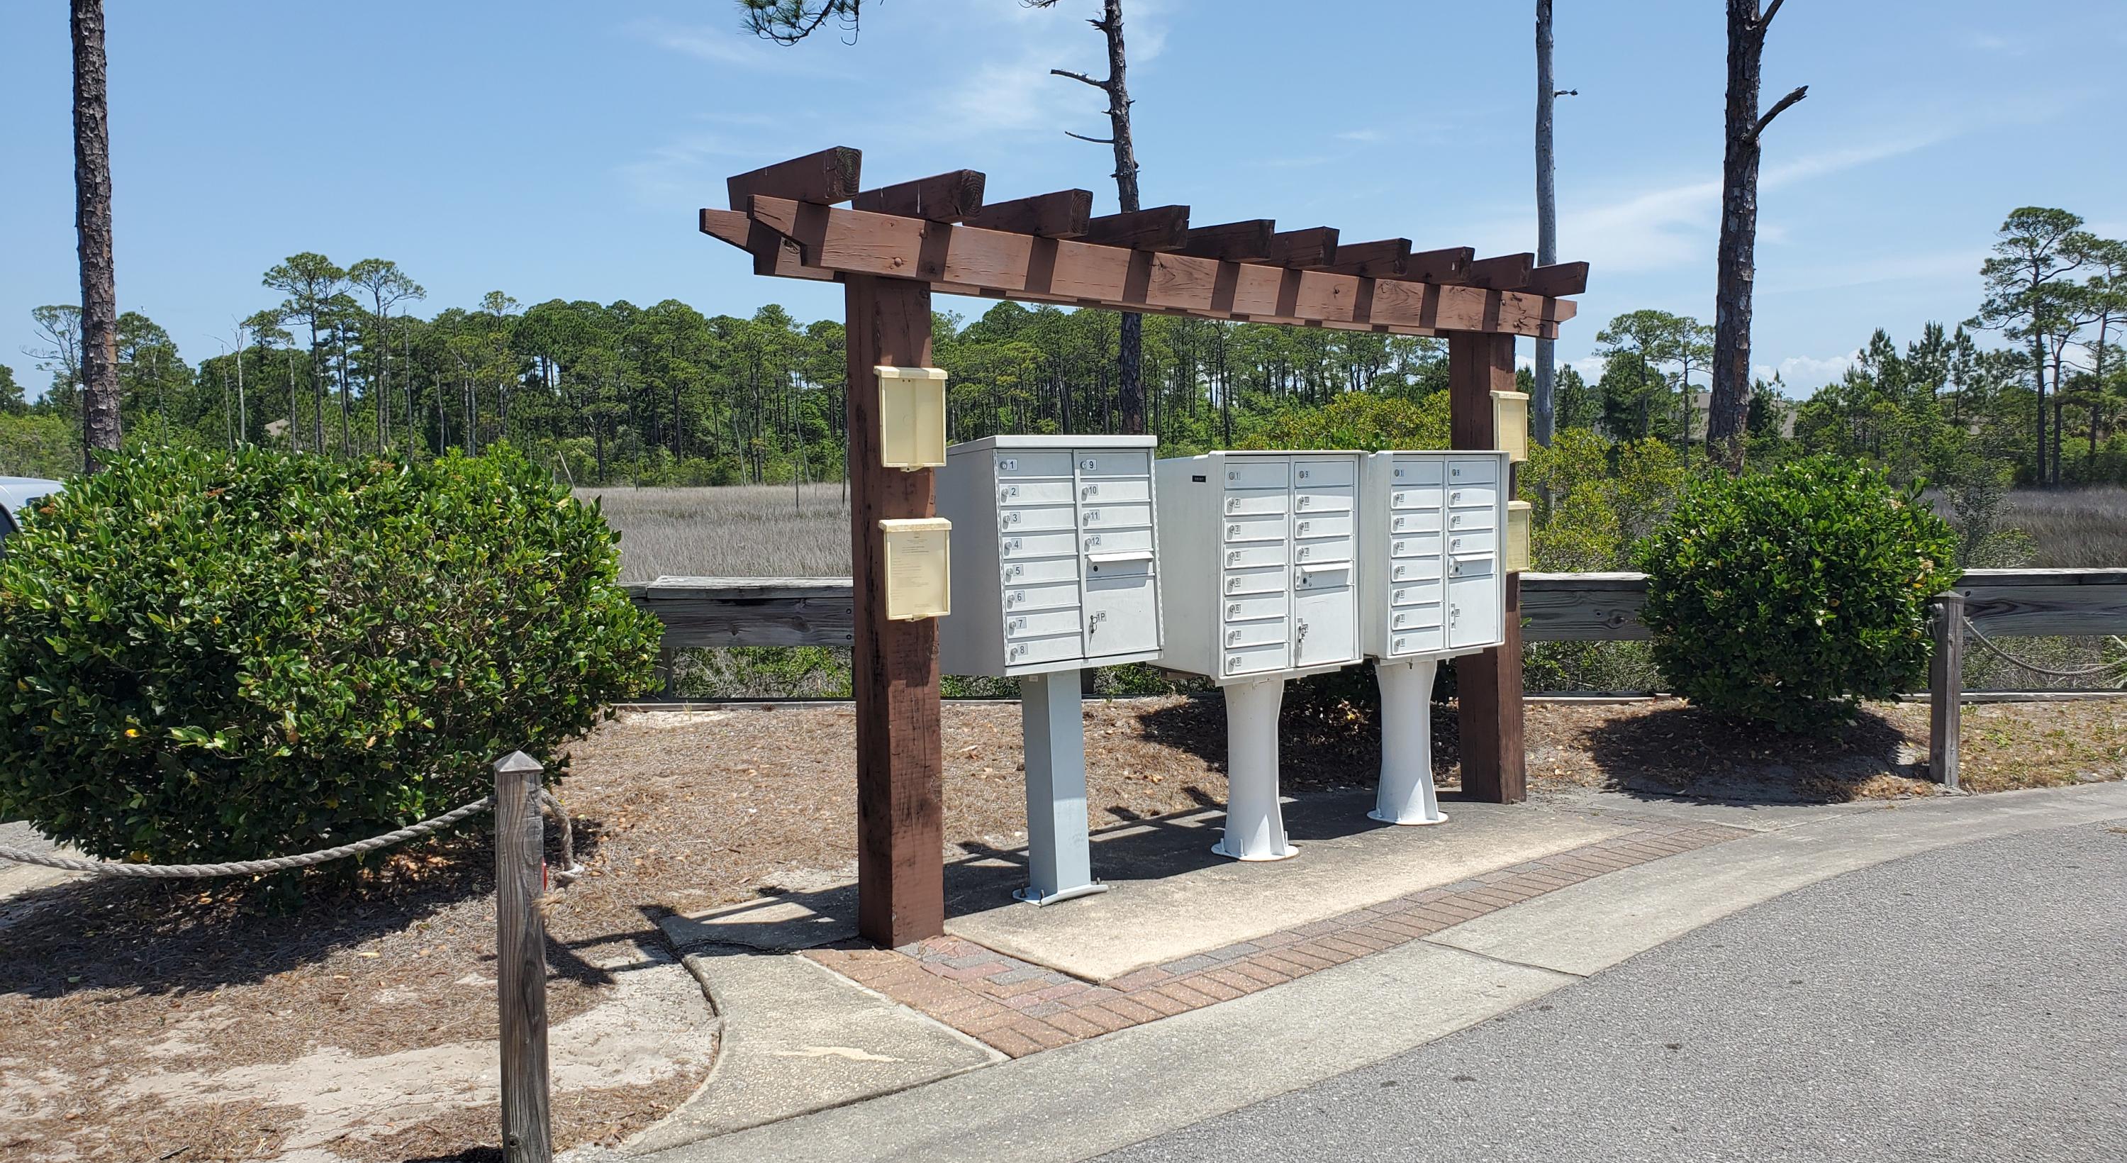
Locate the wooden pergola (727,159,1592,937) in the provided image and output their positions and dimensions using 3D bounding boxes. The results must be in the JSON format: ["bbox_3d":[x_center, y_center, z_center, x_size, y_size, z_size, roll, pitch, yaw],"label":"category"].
[{"bbox_3d":[0.705,-0.142,6.223,4.482,2.424,0.615,-4,5,-42],"label":"wooden pergola"}]

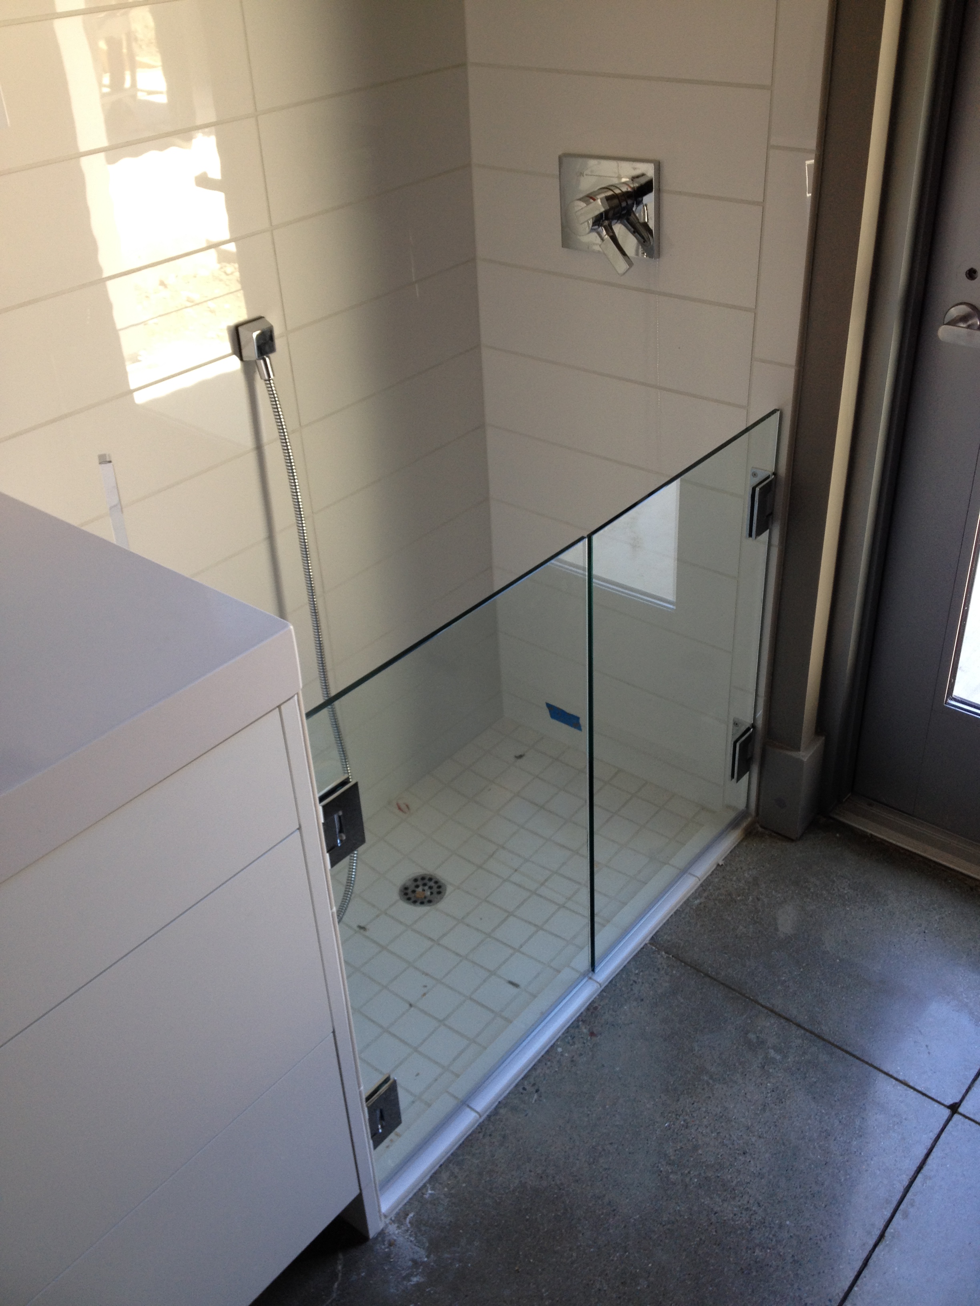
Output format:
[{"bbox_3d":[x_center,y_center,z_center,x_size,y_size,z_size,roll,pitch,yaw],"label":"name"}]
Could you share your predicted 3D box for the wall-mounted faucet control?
[{"bbox_3d":[0.163,-0.678,2.059,0.190,0.159,0.075,22,40,34],"label":"wall-mounted faucet control"}]

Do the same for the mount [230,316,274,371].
[{"bbox_3d":[-0.342,-0.461,1.961,0.033,0.059,0.051,22,40,34],"label":"mount"}]

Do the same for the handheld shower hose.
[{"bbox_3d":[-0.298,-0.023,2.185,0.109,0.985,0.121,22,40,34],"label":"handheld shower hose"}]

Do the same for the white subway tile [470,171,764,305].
[{"bbox_3d":[0.189,-0.668,2.108,0.542,0.148,0.010,22,40,34],"label":"white subway tile"}]

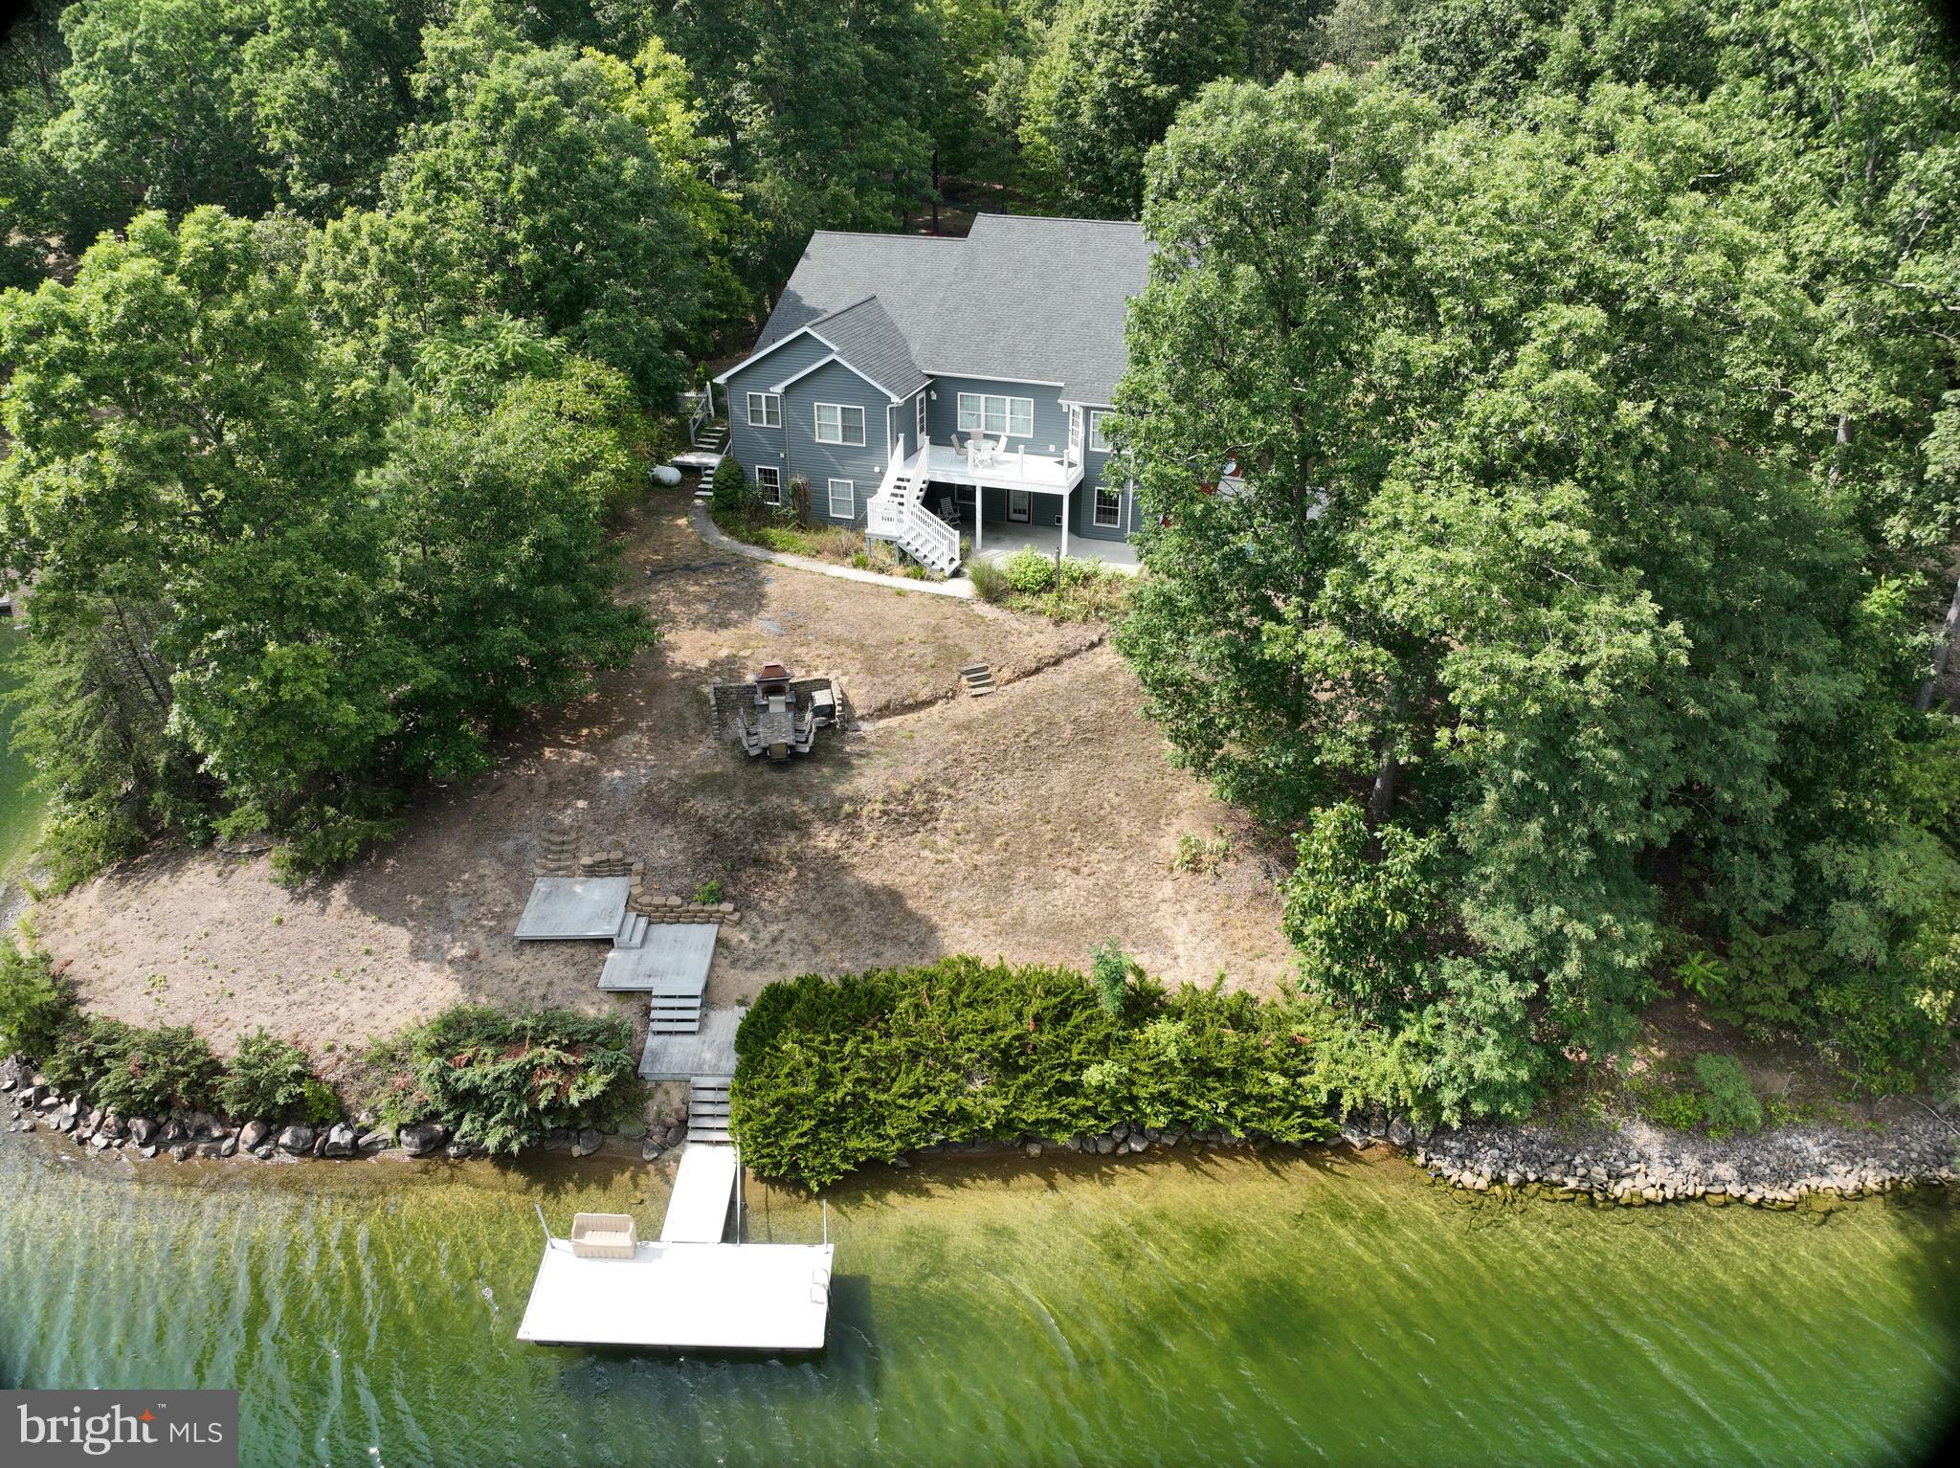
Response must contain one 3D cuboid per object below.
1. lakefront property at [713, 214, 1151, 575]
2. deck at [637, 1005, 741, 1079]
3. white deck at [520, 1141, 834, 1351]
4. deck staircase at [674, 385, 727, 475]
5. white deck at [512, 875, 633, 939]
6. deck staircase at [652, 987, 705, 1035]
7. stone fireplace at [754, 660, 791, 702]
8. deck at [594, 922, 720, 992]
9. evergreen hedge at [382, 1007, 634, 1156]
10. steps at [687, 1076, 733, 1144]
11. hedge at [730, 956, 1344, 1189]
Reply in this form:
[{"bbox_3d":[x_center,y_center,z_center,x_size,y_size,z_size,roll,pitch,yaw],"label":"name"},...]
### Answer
[{"bbox_3d":[0.609,-15.050,55.102,16.800,10.600,17.300,9,29,15],"label":"lakefront property"},{"bbox_3d":[-6.679,7.472,32.726,2.480,0.280,2.460,2,28,2],"label":"deck"},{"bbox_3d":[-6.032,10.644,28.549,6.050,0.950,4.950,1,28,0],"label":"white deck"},{"bbox_3d":[-10.417,-11.909,52.555,1.700,2.500,2.700,9,29,15],"label":"deck staircase"},{"bbox_3d":[-10.649,4.633,35.753,2.500,0.240,2.580,2,28,2],"label":"white deck"},{"bbox_3d":[-7.372,6.802,32.999,1.180,0.680,1.100,2,28,2],"label":"deck staircase"},{"bbox_3d":[-6.583,-1.661,43.303,1.220,1.300,0.850,-3,28,-6],"label":"stone fireplace"},{"bbox_3d":[-8.061,5.756,34.634,2.600,0.240,2.750,2,28,2],"label":"deck"},{"bbox_3d":[-11.184,8.015,32.054,5.700,1.750,3.100,1,28,0],"label":"evergreen hedge"},{"bbox_3d":[-6.071,8.646,31.171,1.180,0.750,1.500,2,28,2],"label":"steps"},{"bbox_3d":[1.367,7.883,31.802,13.700,2.400,4.400,1,28,0],"label":"hedge"}]

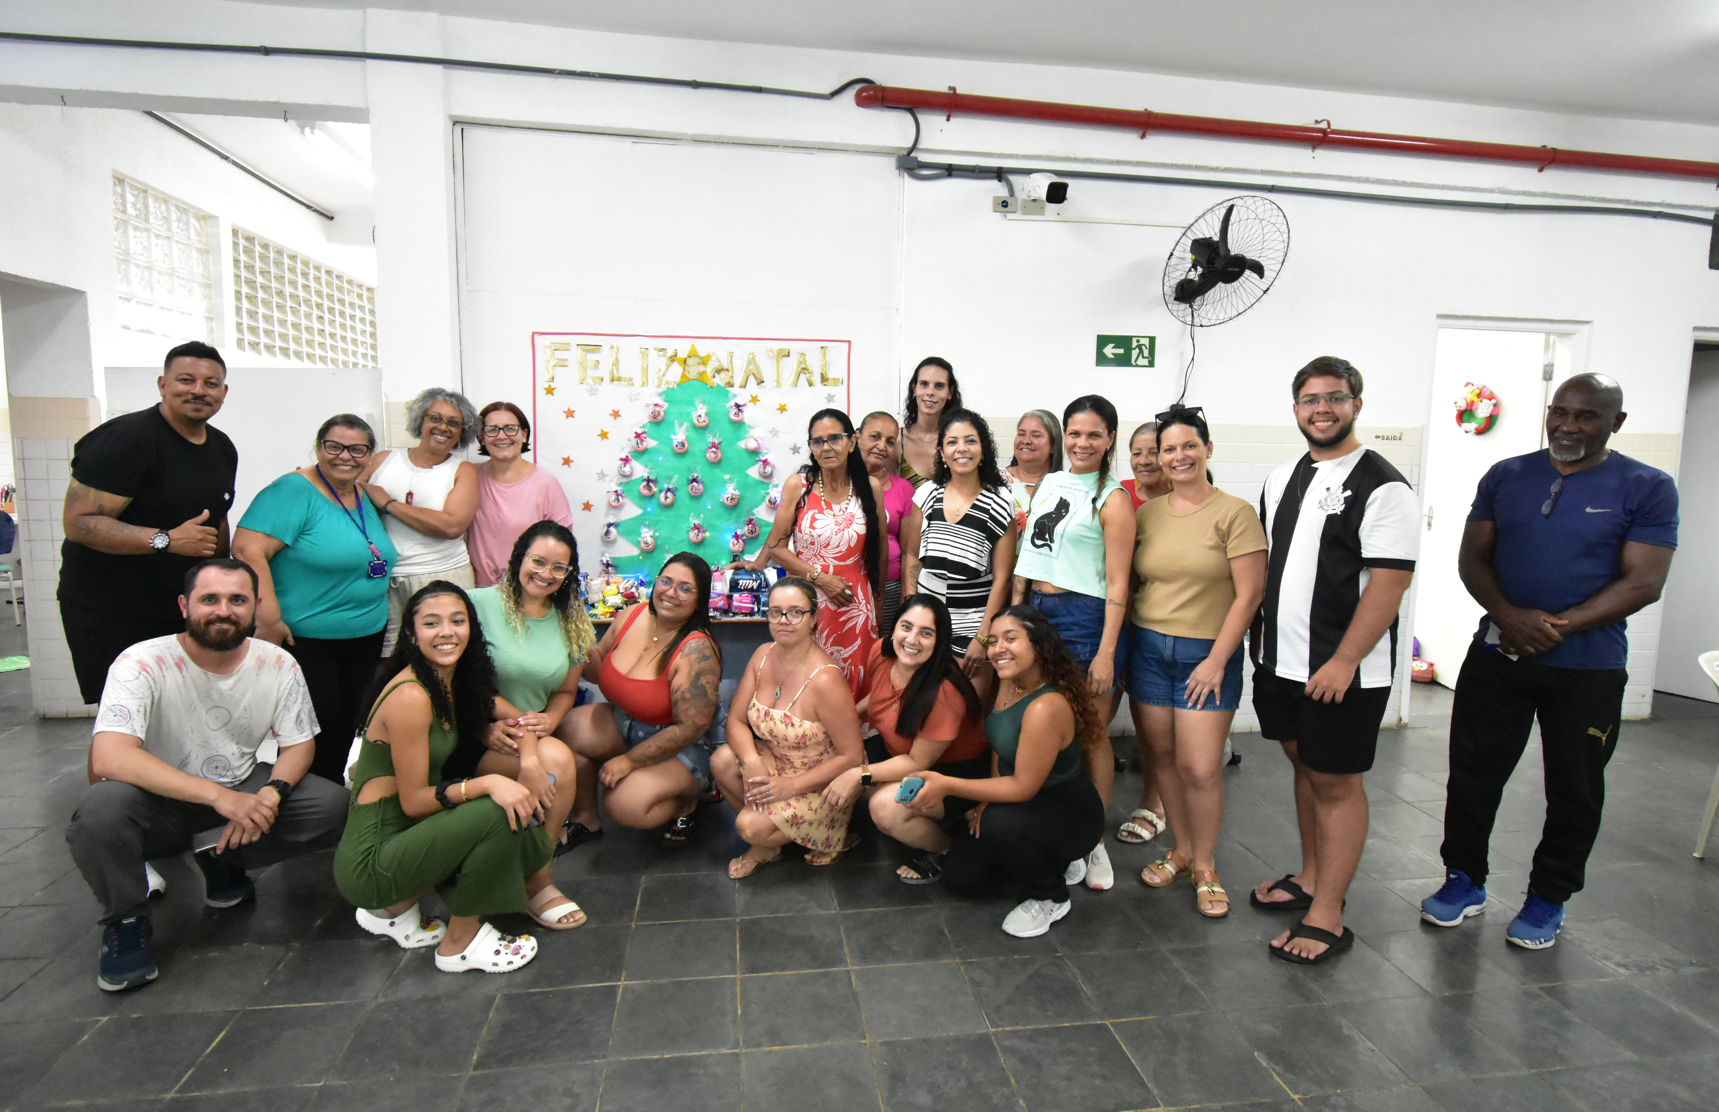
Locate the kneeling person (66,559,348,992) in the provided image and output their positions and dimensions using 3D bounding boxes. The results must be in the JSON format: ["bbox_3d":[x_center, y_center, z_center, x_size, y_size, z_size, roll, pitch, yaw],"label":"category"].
[{"bbox_3d":[-1.873,0.561,2.696,0.700,1.090,0.670,-3,8,-32],"label":"kneeling person"}]

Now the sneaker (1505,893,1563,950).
[{"bbox_3d":[2.099,1.098,2.790,0.290,0.120,0.112,-4,9,-38],"label":"sneaker"}]

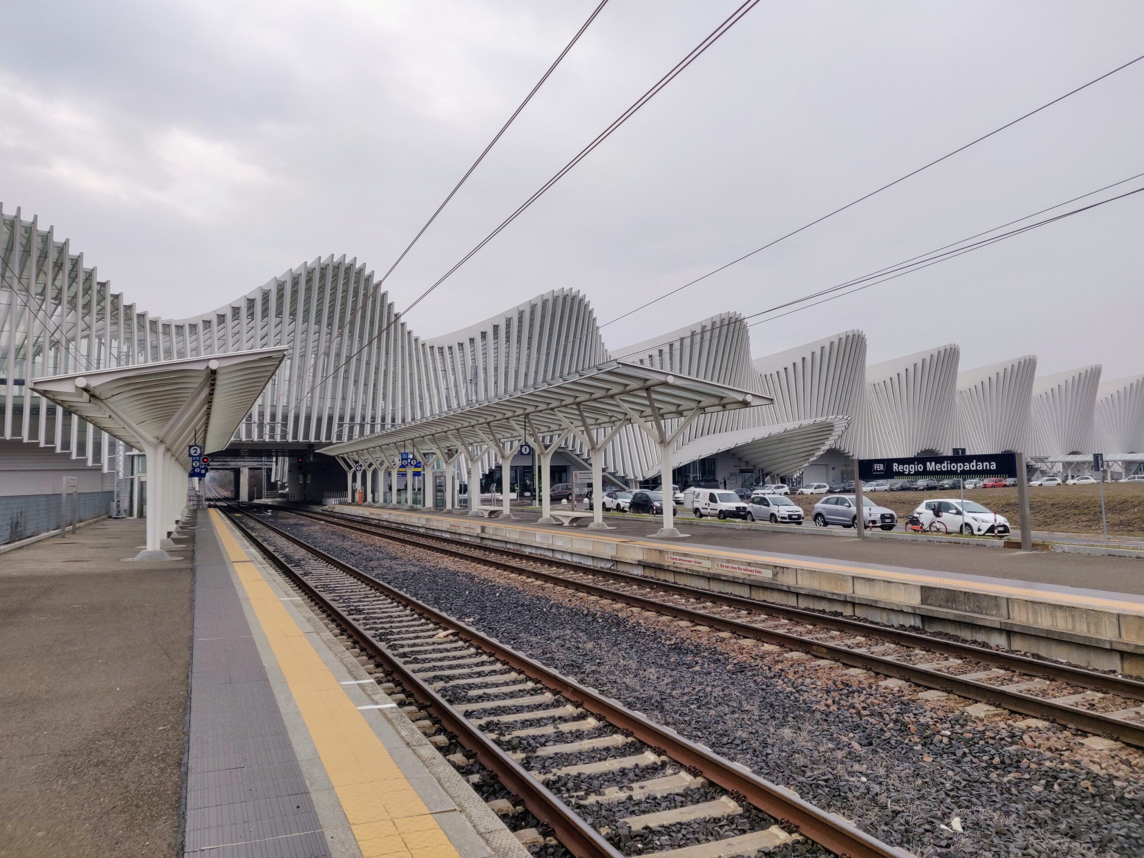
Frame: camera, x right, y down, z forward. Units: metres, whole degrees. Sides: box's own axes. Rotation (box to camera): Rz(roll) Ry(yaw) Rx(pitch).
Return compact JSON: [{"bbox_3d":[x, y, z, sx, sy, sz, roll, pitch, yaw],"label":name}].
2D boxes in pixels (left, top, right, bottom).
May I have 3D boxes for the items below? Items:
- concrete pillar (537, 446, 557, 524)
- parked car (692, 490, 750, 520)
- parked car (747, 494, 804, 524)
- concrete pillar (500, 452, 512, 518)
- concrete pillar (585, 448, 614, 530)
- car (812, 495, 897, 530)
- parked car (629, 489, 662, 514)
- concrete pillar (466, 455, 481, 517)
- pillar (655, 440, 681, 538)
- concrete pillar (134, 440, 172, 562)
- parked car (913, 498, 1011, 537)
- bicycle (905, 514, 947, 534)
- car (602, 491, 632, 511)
[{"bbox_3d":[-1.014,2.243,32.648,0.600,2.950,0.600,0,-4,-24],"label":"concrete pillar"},{"bbox_3d":[9.162,4.650,50.745,1.752,1.820,4.253,1,-4,-23],"label":"parked car"},{"bbox_3d":[10.932,4.363,44.603,1.673,1.550,3.653,0,-4,-21],"label":"parked car"},{"bbox_3d":[-2.934,2.542,36.994,0.550,2.950,0.550,0,-4,-24],"label":"concrete pillar"},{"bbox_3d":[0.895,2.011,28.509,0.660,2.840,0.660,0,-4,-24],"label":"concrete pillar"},{"bbox_3d":[13.140,3.914,38.552,1.861,1.600,4.388,1,-4,-23],"label":"car"},{"bbox_3d":[5.217,4.802,53.532,1.750,1.520,3.950,0,-4,-23],"label":"parked car"},{"bbox_3d":[-4.844,2.838,41.278,0.570,2.950,0.570,0,-4,-24],"label":"concrete pillar"},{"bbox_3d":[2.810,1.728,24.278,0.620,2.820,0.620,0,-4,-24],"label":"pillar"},{"bbox_3d":[-9.514,1.621,18.847,0.710,2.643,0.620,1,-4,-24],"label":"concrete pillar"},{"bbox_3d":[15.704,3.586,33.501,1.725,1.510,3.945,1,-4,-21],"label":"parked car"},{"bbox_3d":[13.082,3.422,30.500,0.580,1.150,1.680,1,-4,-32],"label":"bicycle"},{"bbox_3d":[3.668,5.637,63.646,1.770,1.520,4.100,0,-4,-23],"label":"car"}]

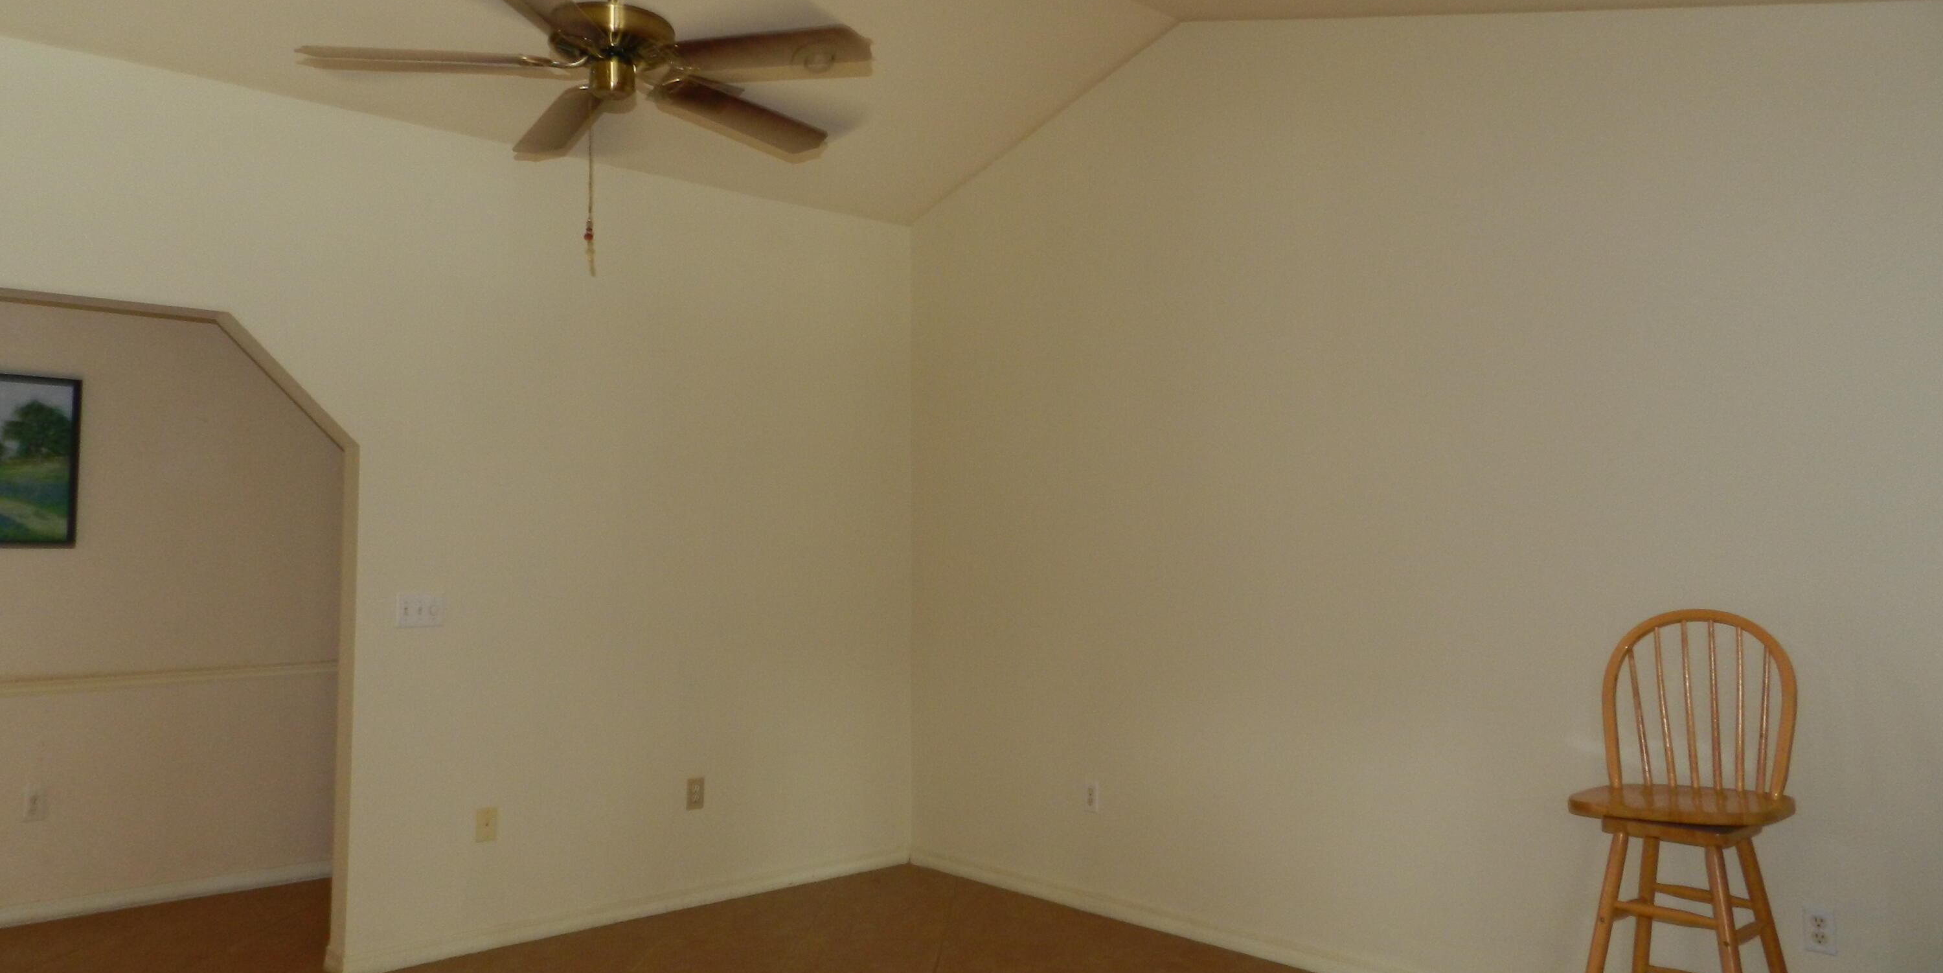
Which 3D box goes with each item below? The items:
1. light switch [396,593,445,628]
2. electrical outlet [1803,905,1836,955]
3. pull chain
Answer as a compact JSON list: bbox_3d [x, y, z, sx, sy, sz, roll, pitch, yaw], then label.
[{"bbox_3d":[-1.906,0.428,4.468,0.163,0.115,0.017,3,-4,-41],"label":"light switch"},{"bbox_3d":[2.100,1.098,3.192,0.010,0.115,0.071,3,-4,-41],"label":"electrical outlet"},{"bbox_3d":[-0.882,-0.664,2.990,0.028,0.360,0.024,3,-4,-41],"label":"pull chain"}]

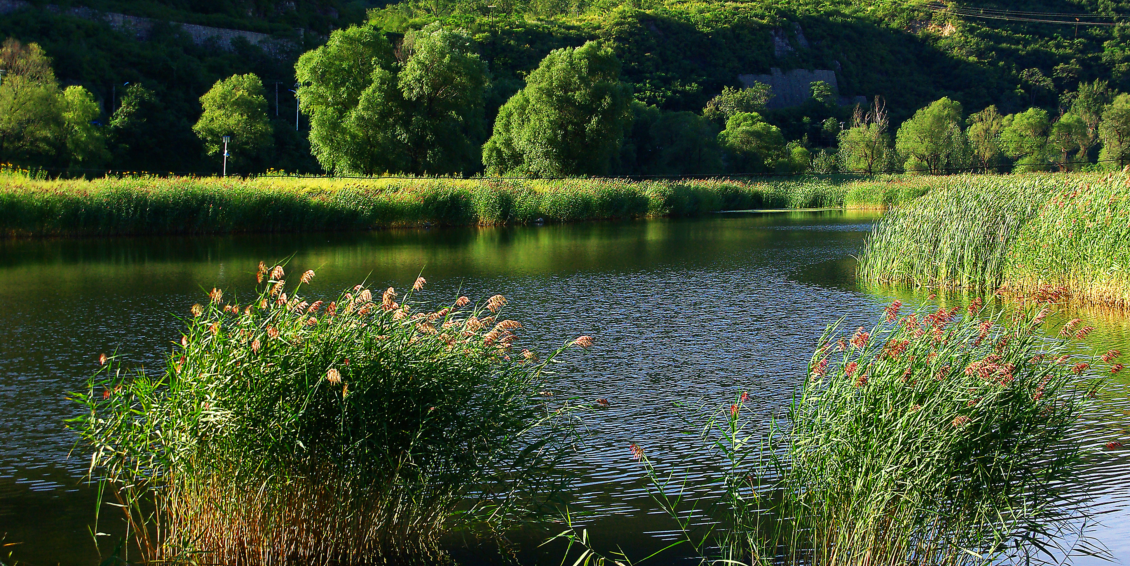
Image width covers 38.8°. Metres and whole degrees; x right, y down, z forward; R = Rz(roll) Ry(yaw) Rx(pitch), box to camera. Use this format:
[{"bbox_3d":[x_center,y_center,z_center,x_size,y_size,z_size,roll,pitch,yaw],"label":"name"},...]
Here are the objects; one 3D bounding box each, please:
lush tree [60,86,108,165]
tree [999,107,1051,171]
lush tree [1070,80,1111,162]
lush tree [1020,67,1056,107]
[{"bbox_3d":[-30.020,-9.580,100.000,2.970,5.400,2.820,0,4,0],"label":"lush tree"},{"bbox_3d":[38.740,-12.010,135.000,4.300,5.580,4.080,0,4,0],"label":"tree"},{"bbox_3d":[62.270,-18.730,190.000,4.770,10.670,4.770,0,4,0],"label":"lush tree"},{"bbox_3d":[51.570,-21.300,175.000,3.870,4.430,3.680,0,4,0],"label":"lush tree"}]

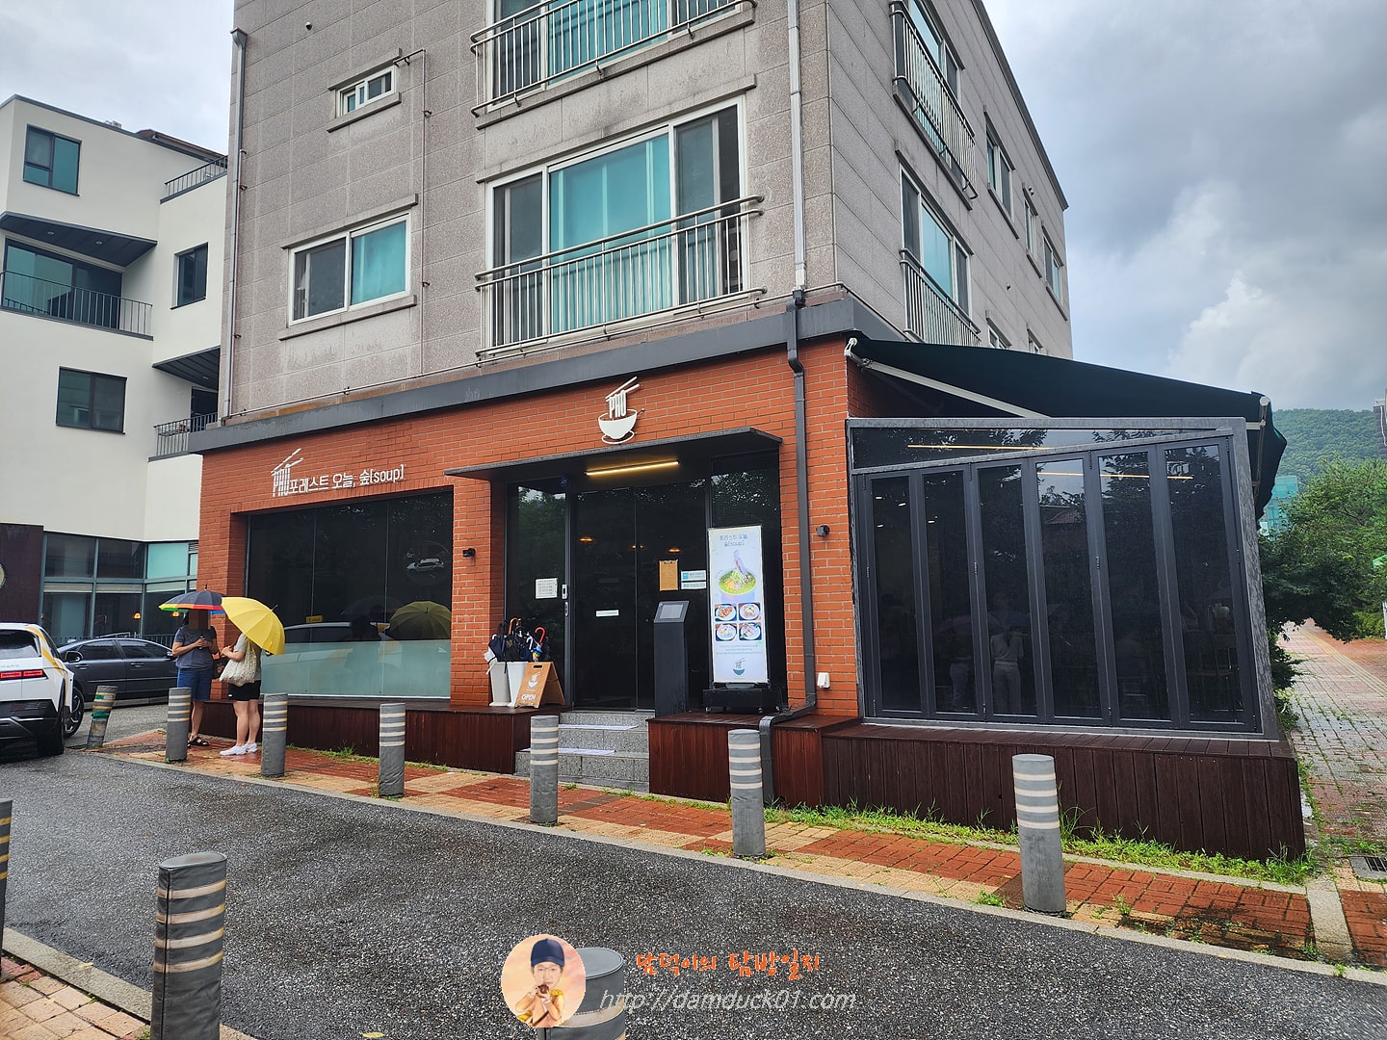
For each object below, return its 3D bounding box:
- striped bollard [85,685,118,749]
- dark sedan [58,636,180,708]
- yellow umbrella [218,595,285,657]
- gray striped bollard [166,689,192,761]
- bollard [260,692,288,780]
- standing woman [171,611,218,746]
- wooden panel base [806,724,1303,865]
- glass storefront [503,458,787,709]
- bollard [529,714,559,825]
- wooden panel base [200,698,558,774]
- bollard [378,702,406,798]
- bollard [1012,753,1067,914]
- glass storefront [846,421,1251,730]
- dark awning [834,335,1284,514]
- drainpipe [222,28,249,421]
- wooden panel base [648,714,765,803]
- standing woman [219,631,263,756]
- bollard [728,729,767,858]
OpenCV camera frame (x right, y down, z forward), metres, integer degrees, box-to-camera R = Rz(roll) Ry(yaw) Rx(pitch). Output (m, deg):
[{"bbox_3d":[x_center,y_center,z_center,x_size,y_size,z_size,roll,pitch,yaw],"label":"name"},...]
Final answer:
[{"bbox_3d":[-6.987,2.339,10.874,0.197,0.760,0.197,18,6,31],"label":"striped bollard"},{"bbox_3d":[-12.600,3.358,20.300,1.830,1.470,4.850,-7,-9,42],"label":"dark sedan"},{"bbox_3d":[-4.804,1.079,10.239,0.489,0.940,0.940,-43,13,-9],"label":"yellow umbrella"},{"bbox_3d":[-5.650,2.242,10.109,0.197,0.765,0.197,-5,-8,30],"label":"gray striped bollard"},{"bbox_3d":[-4.008,2.060,8.816,0.197,0.765,0.197,-5,-8,30],"label":"bollard"},{"bbox_3d":[-5.923,1.874,11.071,0.380,1.640,0.480,-7,-9,43],"label":"standing woman"},{"bbox_3d":[2.607,1.907,6.787,3.125,0.583,1.054,-5,-8,30],"label":"wooden panel base"},{"bbox_3d":[-0.667,0.709,9.725,3.555,2.576,0.160,-5,-8,30],"label":"glass storefront"},{"bbox_3d":[-1.066,1.788,6.600,0.200,0.745,0.200,-1,-7,0],"label":"bollard"},{"bbox_3d":[-3.773,2.340,10.275,5.200,0.550,0.650,-5,-8,30],"label":"wooden panel base"},{"bbox_3d":[-2.513,1.925,7.715,0.200,0.745,0.200,-5,-8,30],"label":"bollard"},{"bbox_3d":[1.717,1.549,4.555,0.200,0.745,0.200,-5,-8,30],"label":"bollard"},{"bbox_3d":[2.740,0.322,7.403,2.994,2.684,0.180,-5,-8,30],"label":"glass storefront"},{"bbox_3d":[4.323,-0.870,10.097,3.310,1.379,5.550,-5,-8,30],"label":"dark awning"},{"bbox_3d":[-6.453,-4.188,12.899,0.165,5.630,0.150,-5,-8,30],"label":"drainpipe"},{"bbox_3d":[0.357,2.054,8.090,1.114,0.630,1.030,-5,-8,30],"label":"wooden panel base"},{"bbox_3d":[-5.091,1.813,10.428,0.450,1.610,0.450,-2,-7,3],"label":"standing woman"},{"bbox_3d":[0.344,1.719,5.786,0.197,0.765,0.197,-5,-8,30],"label":"bollard"}]

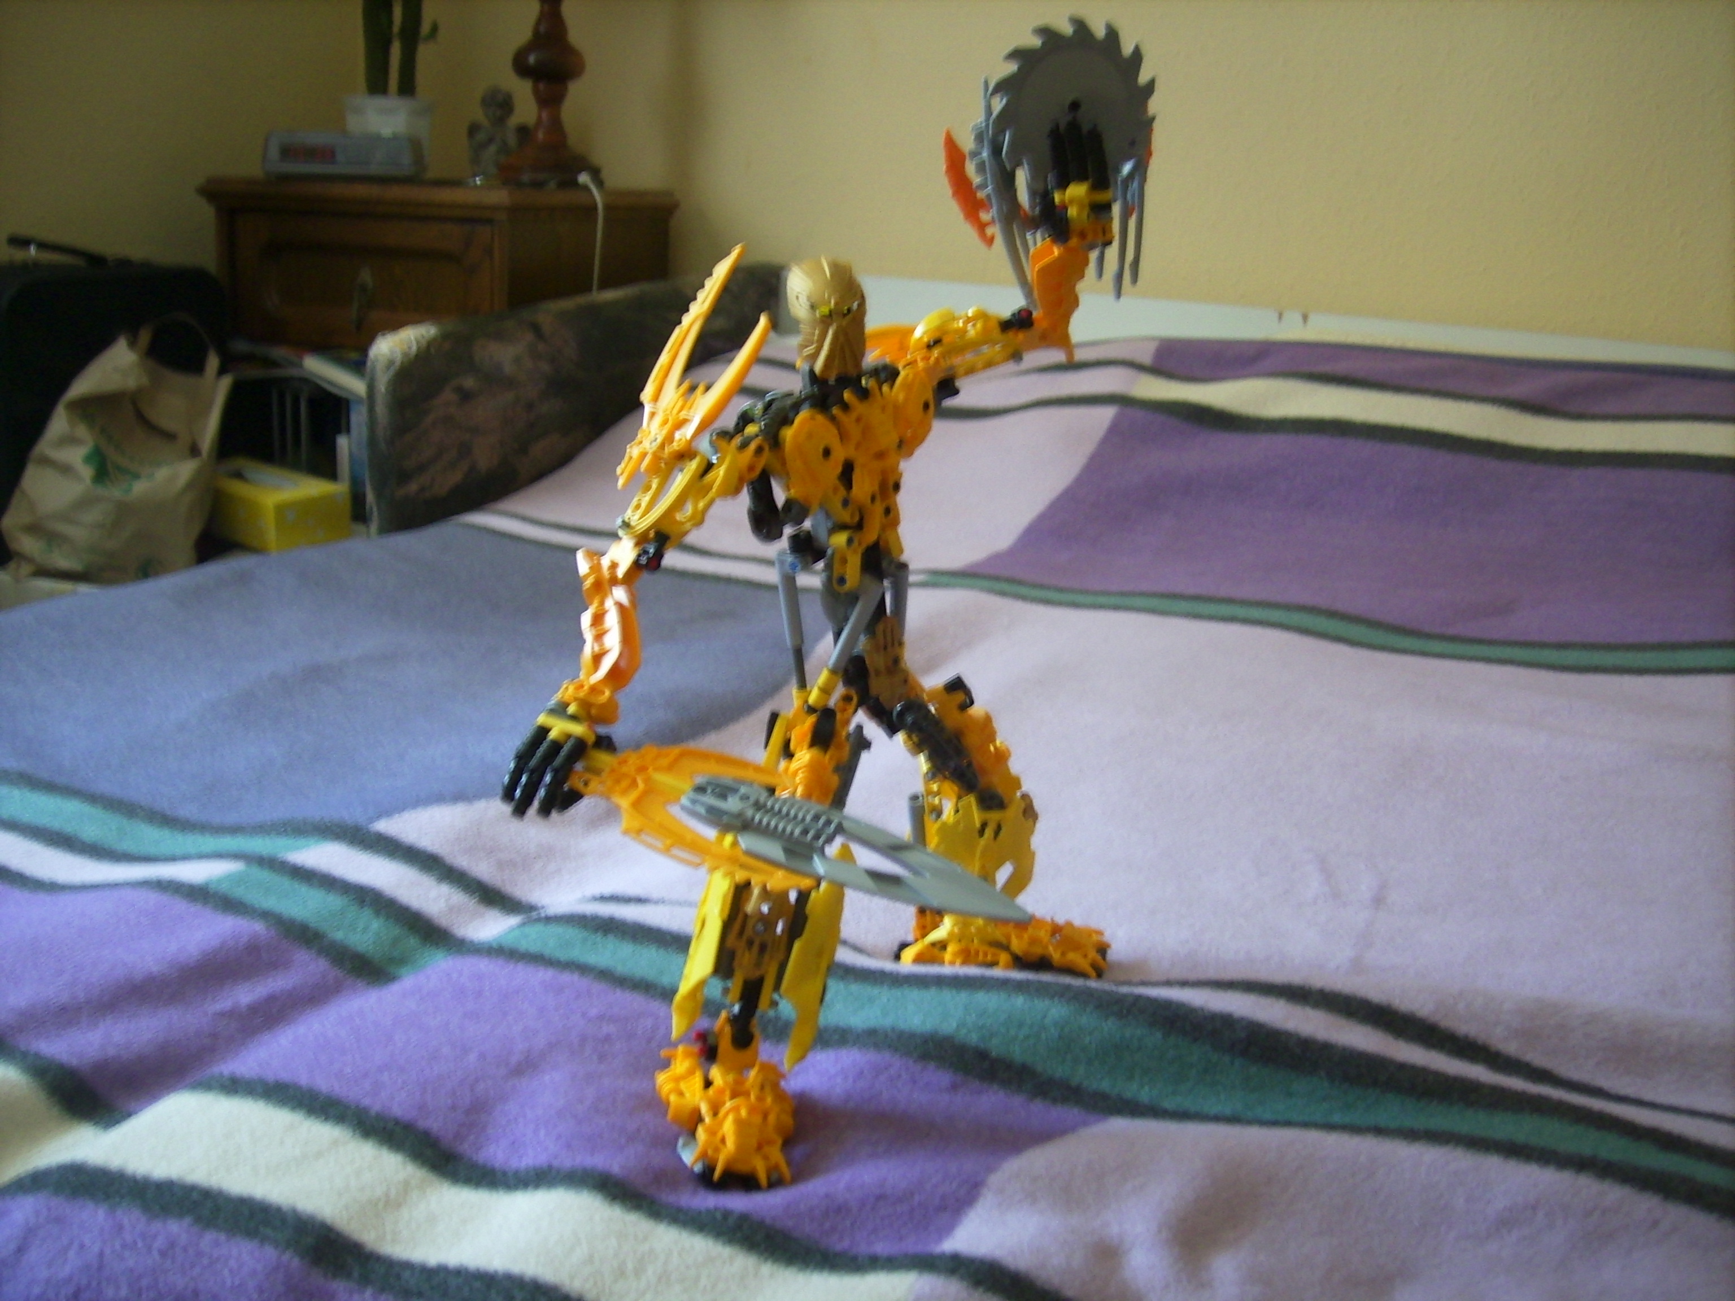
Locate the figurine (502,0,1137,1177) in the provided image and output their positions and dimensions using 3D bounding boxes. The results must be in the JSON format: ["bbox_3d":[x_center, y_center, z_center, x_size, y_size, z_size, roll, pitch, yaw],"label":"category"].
[{"bbox_3d":[0.006,-0.026,0.597,0.273,0.413,0.218,-6,18,-24],"label":"figurine"}]

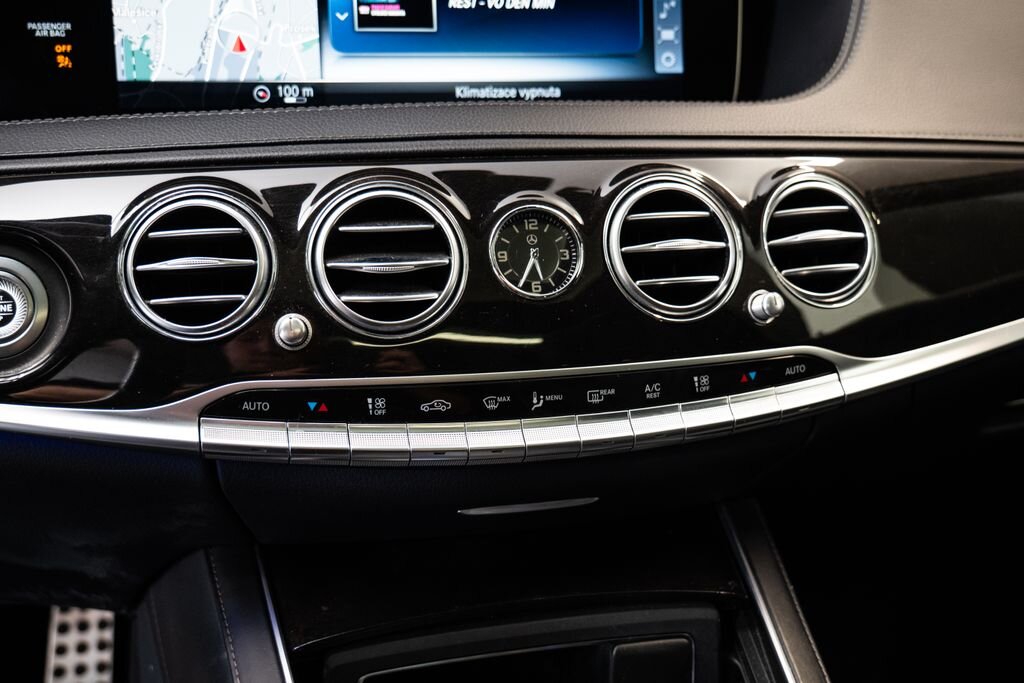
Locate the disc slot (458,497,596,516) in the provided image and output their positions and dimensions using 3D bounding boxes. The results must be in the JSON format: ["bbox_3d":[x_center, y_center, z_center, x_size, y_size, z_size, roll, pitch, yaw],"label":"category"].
[{"bbox_3d":[0.010,0.092,0.650,0.081,0.006,0.006,-3,21,-15],"label":"disc slot"}]

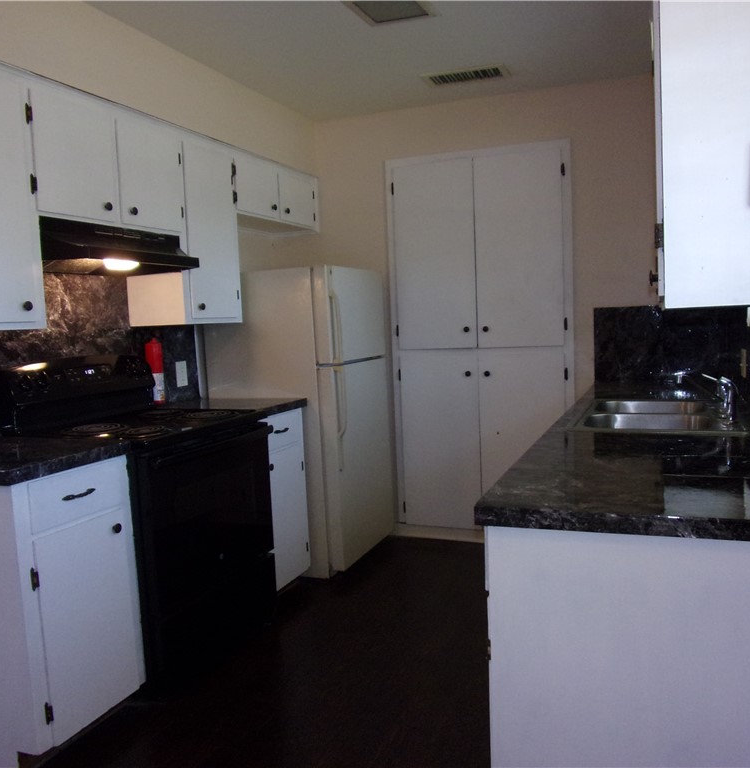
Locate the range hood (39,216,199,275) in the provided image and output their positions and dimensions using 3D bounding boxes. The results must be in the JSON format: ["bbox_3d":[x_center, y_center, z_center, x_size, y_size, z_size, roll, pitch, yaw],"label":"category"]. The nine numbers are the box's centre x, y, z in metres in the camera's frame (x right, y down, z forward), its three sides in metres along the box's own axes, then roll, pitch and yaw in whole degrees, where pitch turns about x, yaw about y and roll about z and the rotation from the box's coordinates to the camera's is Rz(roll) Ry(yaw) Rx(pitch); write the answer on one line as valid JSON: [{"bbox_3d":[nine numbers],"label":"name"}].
[{"bbox_3d":[-1.088,-0.536,2.810,0.411,0.147,0.745,0,6,23],"label":"range hood"}]

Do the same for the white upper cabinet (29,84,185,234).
[{"bbox_3d":[-1.145,-0.840,2.800,0.315,0.466,0.751,0,6,23],"label":"white upper cabinet"}]

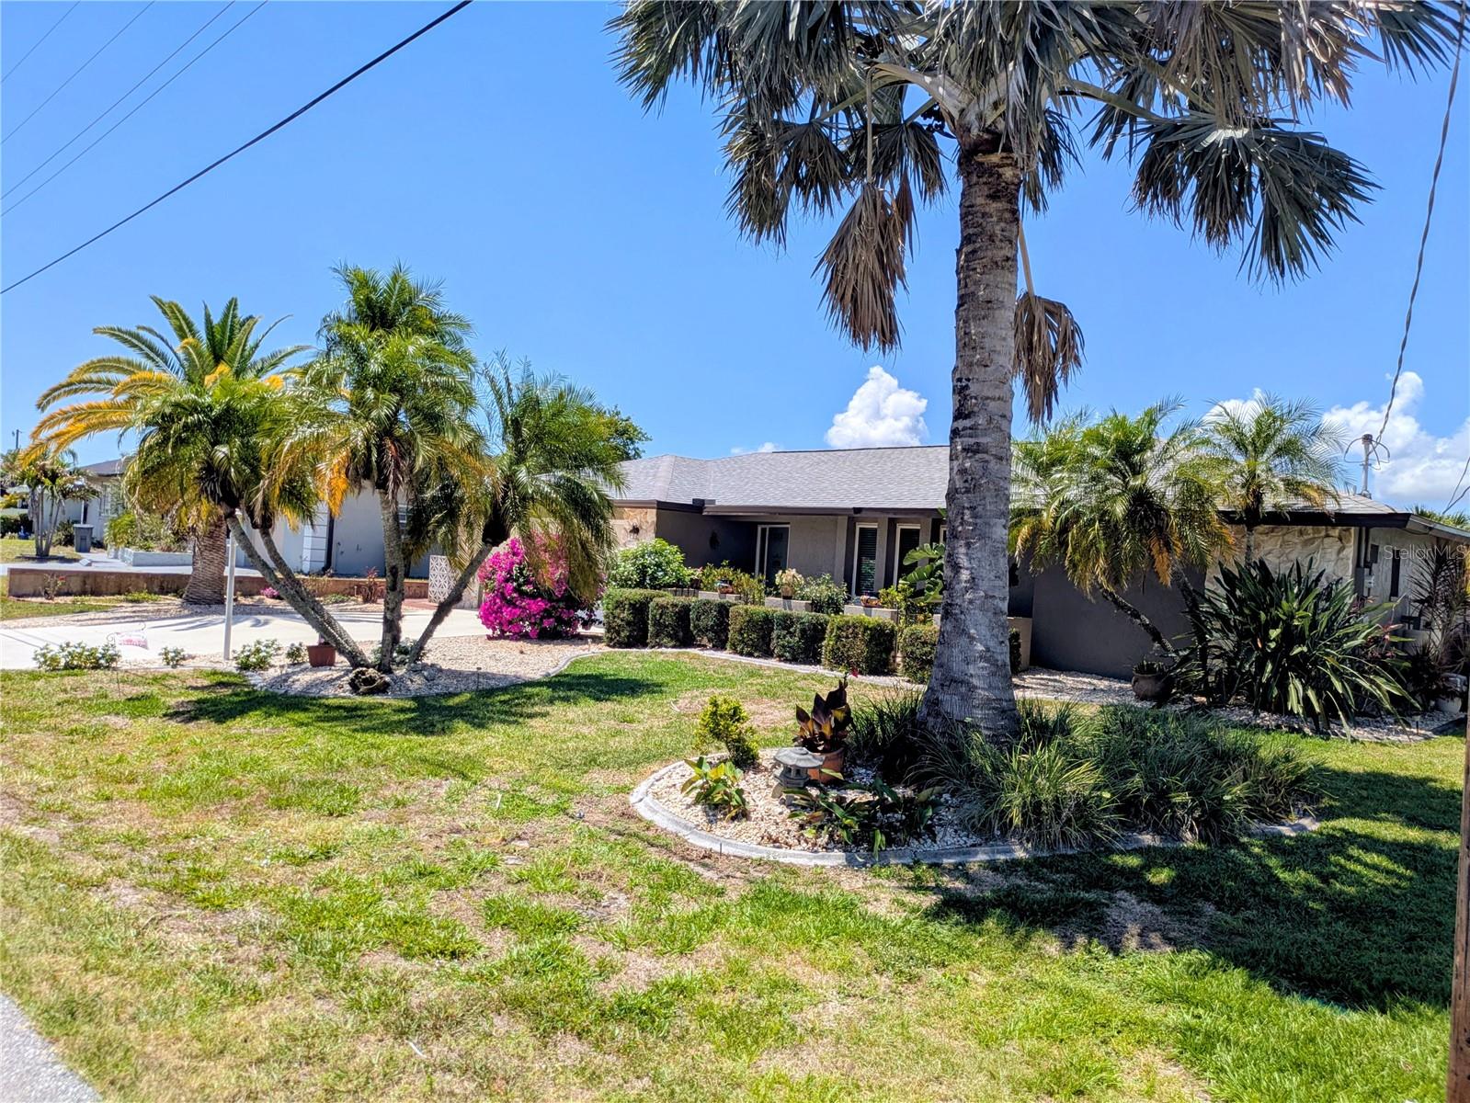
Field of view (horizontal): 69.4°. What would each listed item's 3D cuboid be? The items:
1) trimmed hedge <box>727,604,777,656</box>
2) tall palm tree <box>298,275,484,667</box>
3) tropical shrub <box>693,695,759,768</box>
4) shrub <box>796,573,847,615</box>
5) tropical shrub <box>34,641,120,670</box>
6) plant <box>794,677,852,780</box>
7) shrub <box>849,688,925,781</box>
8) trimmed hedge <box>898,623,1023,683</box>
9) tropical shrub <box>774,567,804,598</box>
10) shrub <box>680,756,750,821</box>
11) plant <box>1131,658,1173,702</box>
[{"bbox_3d":[0.307,1.143,16.203,0.660,0.760,0.660,4,0,31],"label":"trimmed hedge"},{"bbox_3d":[-3.931,-0.940,12.098,2.100,4.500,2.000,4,0,-18],"label":"tall palm tree"},{"bbox_3d":[-0.064,1.335,7.950,0.450,0.530,0.450,4,0,0],"label":"tropical shrub"},{"bbox_3d":[1.474,1.051,18.300,0.870,1.250,0.870,4,0,5],"label":"shrub"},{"bbox_3d":[-6.886,1.060,11.144,0.840,0.310,0.380,3,0,-20],"label":"tropical shrub"},{"bbox_3d":[0.641,1.279,7.750,0.410,0.730,0.410,4,0,5],"label":"plant"},{"bbox_3d":[1.188,1.344,8.354,0.680,0.620,0.650,4,0,9],"label":"shrub"},{"bbox_3d":[3.082,1.321,14.503,1.450,0.770,0.800,4,0,12],"label":"trimmed hedge"},{"bbox_3d":[0.875,0.485,17.401,0.450,0.520,0.450,4,0,3],"label":"tropical shrub"},{"bbox_3d":[-0.114,1.388,6.294,0.390,0.330,0.360,3,0,0],"label":"shrub"},{"bbox_3d":[5.331,1.641,13.600,0.480,0.550,0.480,4,0,21],"label":"plant"}]

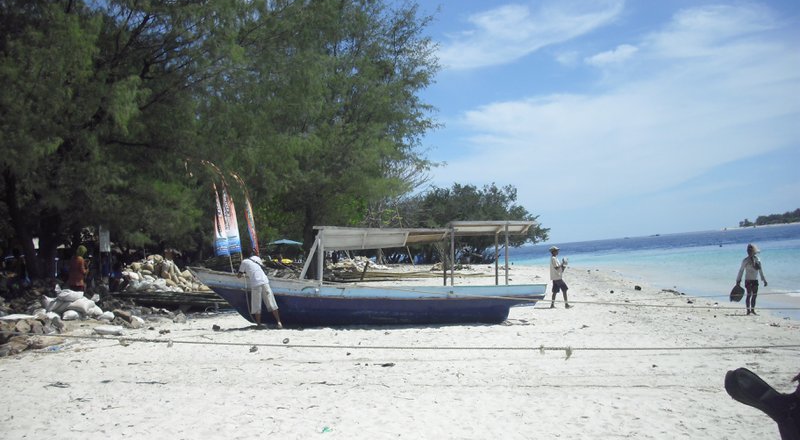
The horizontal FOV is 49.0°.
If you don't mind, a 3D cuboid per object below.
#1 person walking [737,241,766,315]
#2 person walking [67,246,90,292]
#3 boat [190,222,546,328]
[{"bbox_3d":[8.085,1.369,20.200,0.600,1.620,0.420,-4,-2,-17],"label":"person walking"},{"bbox_3d":[-7.505,1.389,20.500,0.420,1.600,0.500,-3,-3,-38],"label":"person walking"},{"bbox_3d":[-0.632,1.150,18.200,7.200,2.080,1.500,-2,-2,-6],"label":"boat"}]

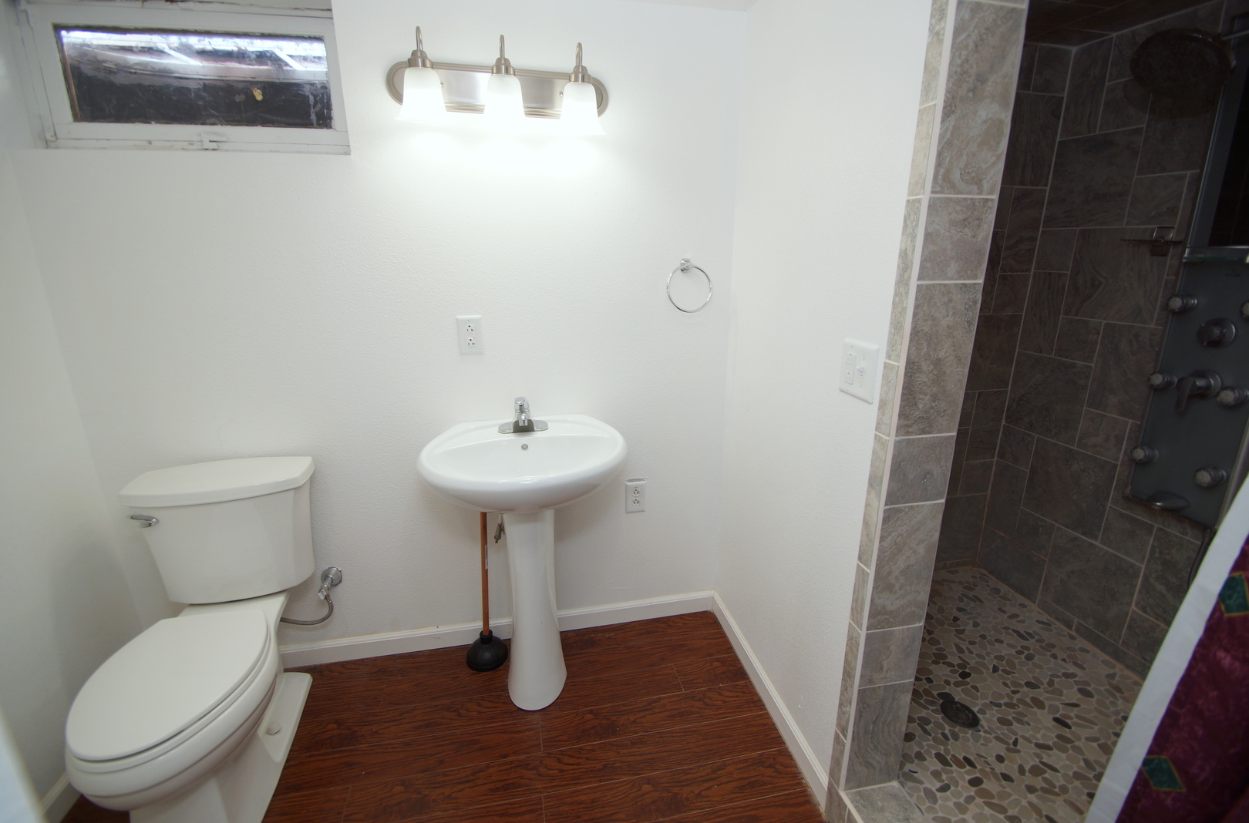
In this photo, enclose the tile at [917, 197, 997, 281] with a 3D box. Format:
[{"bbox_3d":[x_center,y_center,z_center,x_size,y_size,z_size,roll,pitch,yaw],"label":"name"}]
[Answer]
[{"bbox_3d":[0.612,-0.317,0.966,0.143,0.148,0.012,-3,15,-11],"label":"tile"}]

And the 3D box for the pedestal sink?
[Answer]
[{"bbox_3d":[-0.287,0.485,1.601,0.560,0.834,0.480,-3,16,-11],"label":"pedestal sink"}]

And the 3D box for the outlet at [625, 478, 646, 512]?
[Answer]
[{"bbox_3d":[0.042,0.310,1.870,0.073,0.119,0.008,-3,16,-11],"label":"outlet"}]

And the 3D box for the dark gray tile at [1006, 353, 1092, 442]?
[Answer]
[{"bbox_3d":[1.595,-0.054,1.968,0.010,0.299,0.297,-3,16,-11],"label":"dark gray tile"}]

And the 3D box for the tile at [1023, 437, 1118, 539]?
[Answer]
[{"bbox_3d":[1.628,0.278,1.916,0.012,0.300,0.300,-2,15,-8],"label":"tile"}]

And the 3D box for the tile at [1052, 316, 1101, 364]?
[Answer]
[{"bbox_3d":[1.617,-0.253,1.853,0.012,0.148,0.148,-2,15,-8],"label":"tile"}]

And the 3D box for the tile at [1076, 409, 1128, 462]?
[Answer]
[{"bbox_3d":[1.635,0.081,1.782,0.010,0.148,0.148,-3,16,-10],"label":"tile"}]

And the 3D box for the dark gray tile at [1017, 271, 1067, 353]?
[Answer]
[{"bbox_3d":[1.580,-0.365,1.964,0.010,0.299,0.148,-3,16,-10],"label":"dark gray tile"}]

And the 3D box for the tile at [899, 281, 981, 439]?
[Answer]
[{"bbox_3d":[0.609,-0.097,1.017,0.140,0.299,0.010,-3,16,-11],"label":"tile"}]

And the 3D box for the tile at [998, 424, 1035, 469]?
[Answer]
[{"bbox_3d":[1.583,0.147,2.107,0.010,0.148,0.148,-3,16,-10],"label":"tile"}]

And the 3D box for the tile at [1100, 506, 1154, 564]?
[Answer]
[{"bbox_3d":[1.661,0.408,1.720,0.012,0.148,0.148,-2,15,-8],"label":"tile"}]

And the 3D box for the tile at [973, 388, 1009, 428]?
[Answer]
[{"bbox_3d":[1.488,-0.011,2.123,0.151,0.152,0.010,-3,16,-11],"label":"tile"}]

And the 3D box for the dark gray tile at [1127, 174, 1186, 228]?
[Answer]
[{"bbox_3d":[1.631,-0.643,1.595,0.010,0.147,0.146,-3,16,-11],"label":"dark gray tile"}]

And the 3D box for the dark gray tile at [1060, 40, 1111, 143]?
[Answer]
[{"bbox_3d":[1.594,-1.095,1.790,0.012,0.300,0.148,-2,15,-8],"label":"dark gray tile"}]

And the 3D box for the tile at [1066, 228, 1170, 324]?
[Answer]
[{"bbox_3d":[1.628,-0.453,1.724,0.012,0.300,0.300,-2,15,-8],"label":"tile"}]

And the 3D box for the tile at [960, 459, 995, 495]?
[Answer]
[{"bbox_3d":[1.504,0.277,2.212,0.148,0.148,0.012,-3,15,-11],"label":"tile"}]

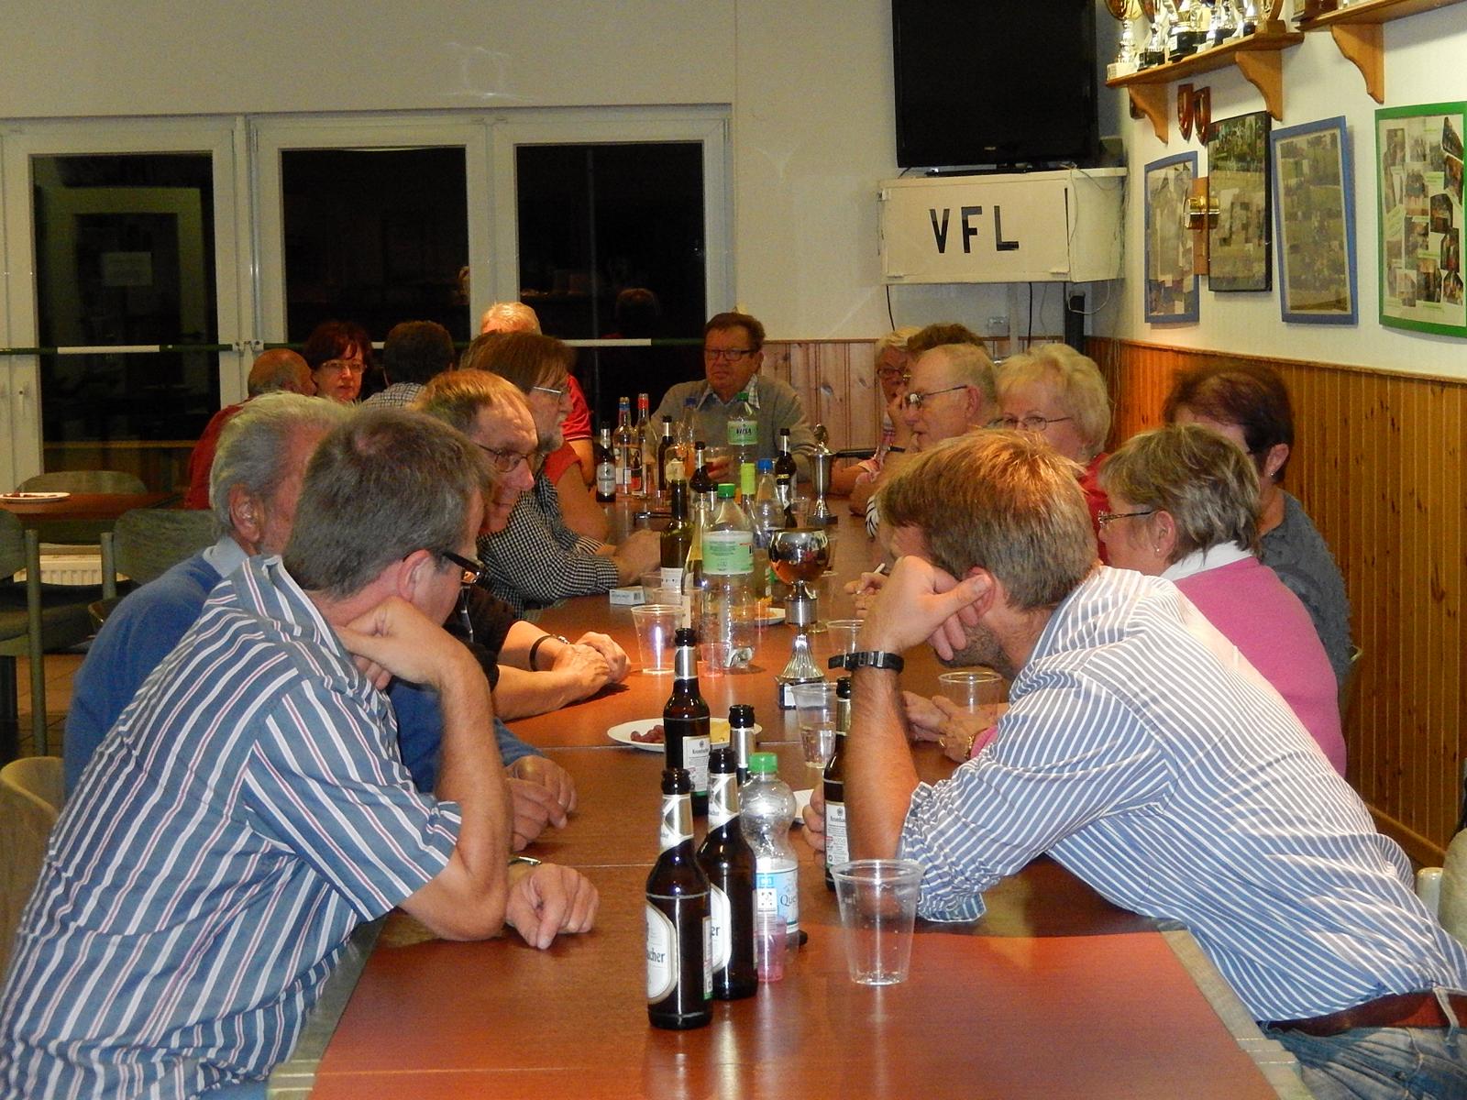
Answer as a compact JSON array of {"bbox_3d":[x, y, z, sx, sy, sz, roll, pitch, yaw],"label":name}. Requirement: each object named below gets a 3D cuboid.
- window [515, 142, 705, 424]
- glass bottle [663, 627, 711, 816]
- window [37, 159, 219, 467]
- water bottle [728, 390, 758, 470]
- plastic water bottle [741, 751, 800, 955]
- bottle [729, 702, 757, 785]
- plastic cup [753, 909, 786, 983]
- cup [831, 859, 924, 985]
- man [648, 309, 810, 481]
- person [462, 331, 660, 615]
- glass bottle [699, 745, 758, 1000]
[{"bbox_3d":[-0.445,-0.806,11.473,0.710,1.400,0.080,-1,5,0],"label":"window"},{"bbox_3d":[-0.059,0.220,4.012,0.061,0.236,0.061,-1,5,0],"label":"glass bottle"},{"bbox_3d":[-2.368,-0.878,12.115,0.709,1.344,0.060,-1,5,-1],"label":"window"},{"bbox_3d":[0.033,-0.317,9.359,0.089,0.320,0.089,-1,5,0],"label":"water bottle"},{"bbox_3d":[0.037,0.312,3.192,0.064,0.202,0.064,-1,5,0],"label":"plastic water bottle"},{"bbox_3d":[0.012,0.282,3.276,0.061,0.236,0.061,-1,5,0],"label":"bottle"},{"bbox_3d":[0.033,0.393,3.051,0.039,0.060,0.039,-1,5,0],"label":"plastic cup"},{"bbox_3d":[0.141,0.365,3.018,0.091,0.110,0.091,-1,5,0],"label":"cup"},{"bbox_3d":[-0.001,-0.061,9.482,0.540,1.320,0.560,0,5,3],"label":"man"},{"bbox_3d":[-0.457,0.211,6.494,0.640,1.320,0.520,0,5,3],"label":"person"},{"bbox_3d":[-0.007,0.314,2.995,0.061,0.237,0.061,-1,5,0],"label":"glass bottle"}]

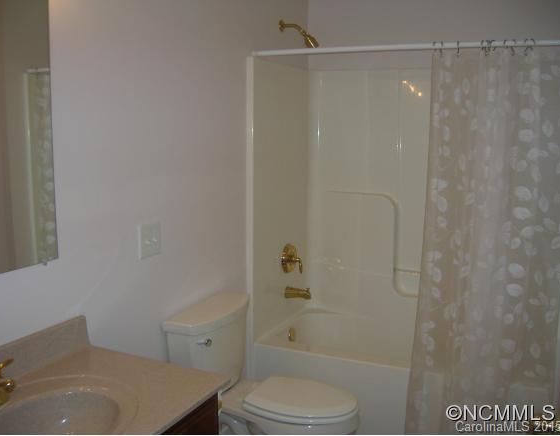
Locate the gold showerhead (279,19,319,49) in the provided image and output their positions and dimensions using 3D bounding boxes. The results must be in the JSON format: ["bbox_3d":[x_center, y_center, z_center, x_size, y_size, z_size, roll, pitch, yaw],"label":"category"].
[{"bbox_3d":[0.106,-0.991,3.095,0.225,0.173,0.062,5,10,22],"label":"gold showerhead"}]

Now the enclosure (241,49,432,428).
[{"bbox_3d":[0.687,0.121,3.037,1.505,1.856,0.852,5,10,22],"label":"enclosure"}]

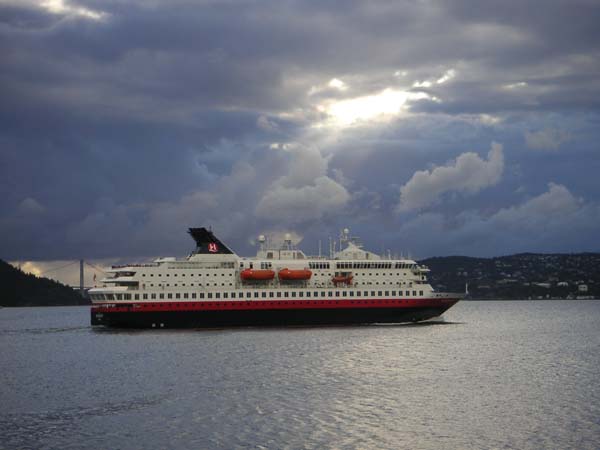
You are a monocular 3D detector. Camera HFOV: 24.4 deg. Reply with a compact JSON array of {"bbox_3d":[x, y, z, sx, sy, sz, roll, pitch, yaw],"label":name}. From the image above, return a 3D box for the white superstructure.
[{"bbox_3d":[-6.543,12.126,421.644,113.500,21.800,19.500,1,-3,-27],"label":"white superstructure"}]

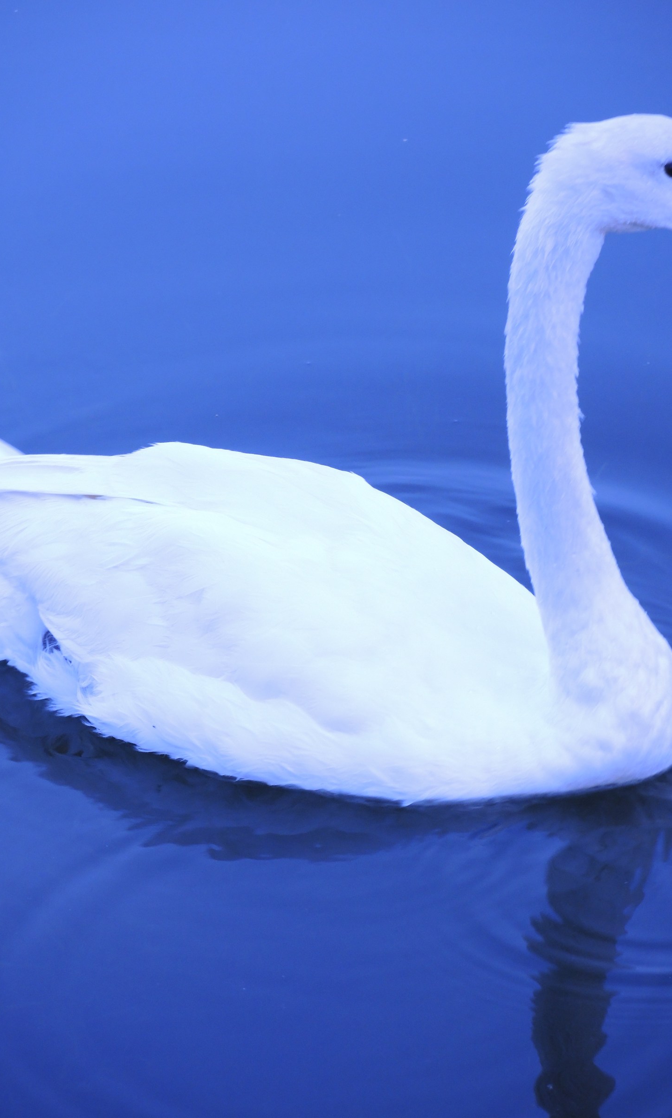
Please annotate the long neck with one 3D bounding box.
[{"bbox_3d":[0.171,-0.077,4.600,0.100,0.370,0.080,10,28,20],"label":"long neck"}]

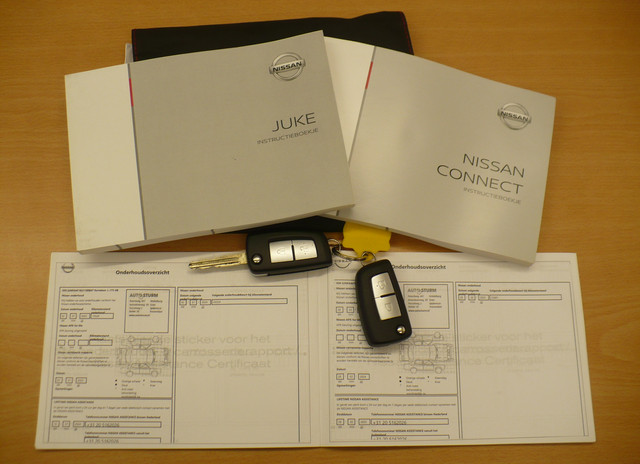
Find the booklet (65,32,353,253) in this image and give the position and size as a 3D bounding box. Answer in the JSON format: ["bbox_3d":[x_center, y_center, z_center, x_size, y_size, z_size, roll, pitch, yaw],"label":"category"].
[{"bbox_3d":[-0.089,-0.071,0.536,0.210,0.014,0.147,-9,75,1],"label":"booklet"}]

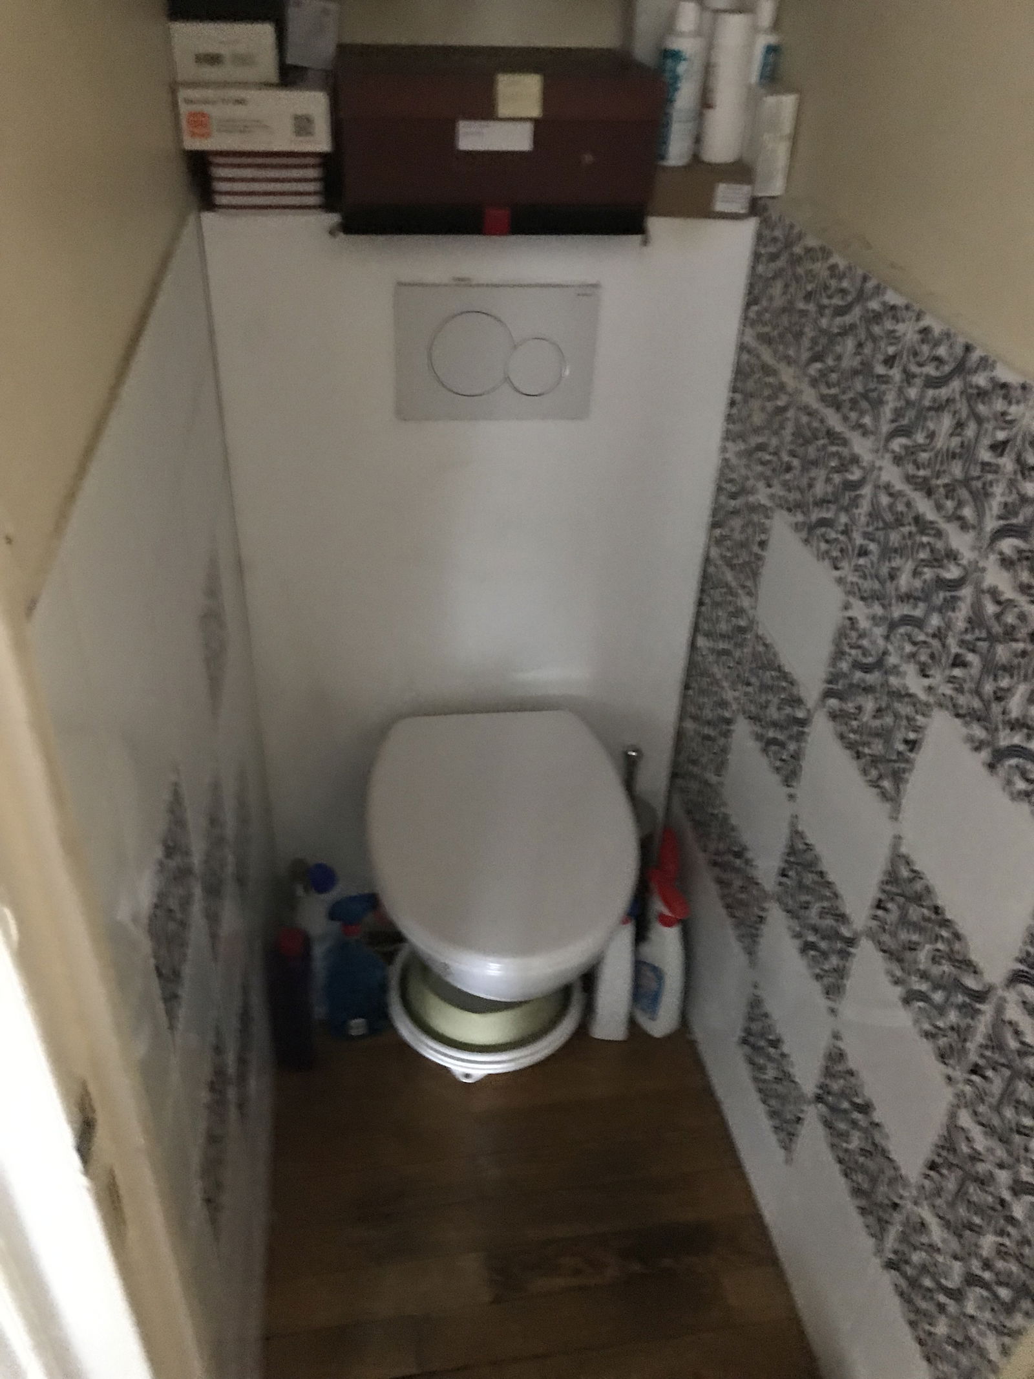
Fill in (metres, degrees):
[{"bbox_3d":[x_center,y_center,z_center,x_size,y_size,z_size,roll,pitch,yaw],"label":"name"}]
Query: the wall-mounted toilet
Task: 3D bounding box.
[{"bbox_3d":[-0.030,0.349,1.602,0.355,0.455,0.510,-3,35,-8],"label":"wall-mounted toilet"}]

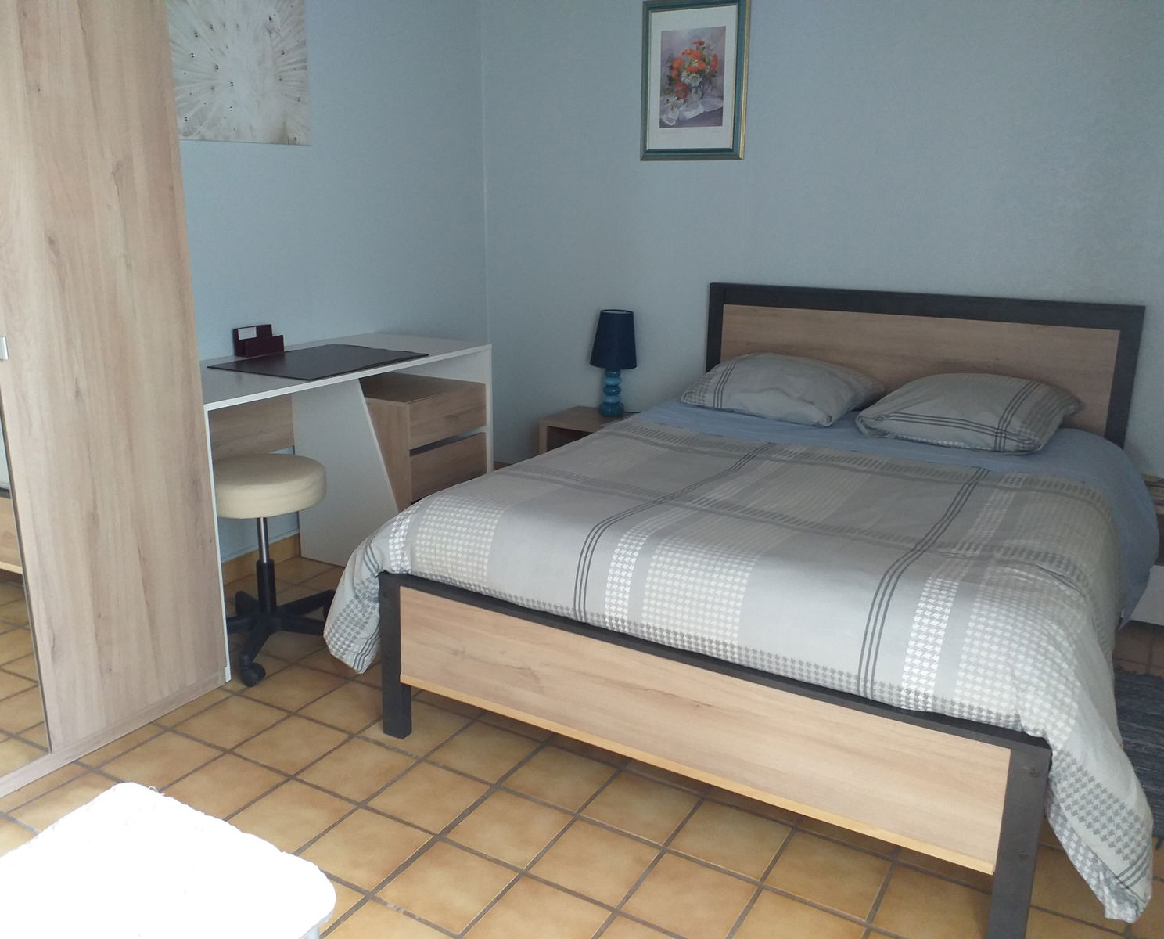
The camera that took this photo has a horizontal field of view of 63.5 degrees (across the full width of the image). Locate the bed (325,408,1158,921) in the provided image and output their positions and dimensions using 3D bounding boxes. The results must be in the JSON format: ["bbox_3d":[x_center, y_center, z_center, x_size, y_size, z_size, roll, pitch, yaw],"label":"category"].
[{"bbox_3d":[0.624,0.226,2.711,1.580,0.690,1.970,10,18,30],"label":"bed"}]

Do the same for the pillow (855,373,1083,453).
[{"bbox_3d":[1.240,-0.212,3.023,0.590,0.190,0.480,10,18,30],"label":"pillow"}]

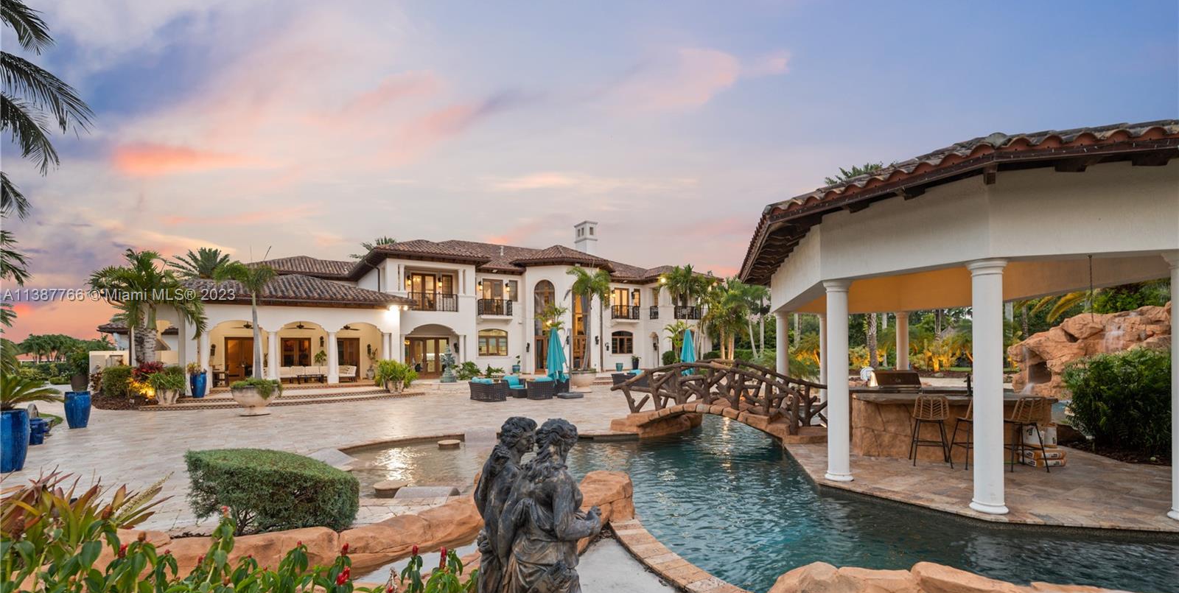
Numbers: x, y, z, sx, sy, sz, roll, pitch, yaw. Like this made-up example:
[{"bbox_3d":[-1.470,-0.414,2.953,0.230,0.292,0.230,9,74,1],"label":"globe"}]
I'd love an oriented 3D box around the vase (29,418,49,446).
[{"bbox_3d":[-11.245,2.760,10.000,0.300,0.500,0.300,0,-4,0],"label":"vase"}]

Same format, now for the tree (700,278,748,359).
[{"bbox_3d":[9.901,1.926,36.000,3.400,6.500,3.300,0,-4,0],"label":"tree"}]

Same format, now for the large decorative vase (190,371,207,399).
[{"bbox_3d":[-14.088,3.200,17.700,0.500,0.920,0.500,0,-4,0],"label":"large decorative vase"}]

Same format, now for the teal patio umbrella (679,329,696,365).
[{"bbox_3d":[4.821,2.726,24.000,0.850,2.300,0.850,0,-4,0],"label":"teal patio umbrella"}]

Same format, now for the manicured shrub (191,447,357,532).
[{"bbox_3d":[-3.224,1.945,4.900,1.950,0.660,0.750,-2,-4,19],"label":"manicured shrub"}]

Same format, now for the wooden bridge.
[{"bbox_3d":[2.815,2.169,10.750,4.500,1.580,1.600,-2,-4,24],"label":"wooden bridge"}]

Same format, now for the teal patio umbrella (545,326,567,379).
[{"bbox_3d":[-1.372,2.382,20.300,0.900,2.300,0.850,0,-4,0],"label":"teal patio umbrella"}]

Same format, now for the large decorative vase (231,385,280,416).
[{"bbox_3d":[-10.153,3.175,14.900,1.220,0.880,1.220,0,-4,0],"label":"large decorative vase"}]

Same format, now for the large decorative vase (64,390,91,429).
[{"bbox_3d":[-12.931,2.858,12.400,0.500,0.900,0.500,0,-4,0],"label":"large decorative vase"}]

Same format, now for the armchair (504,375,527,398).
[{"bbox_3d":[-3.079,3.771,20.500,0.900,0.880,0.920,1,-4,-23],"label":"armchair"}]

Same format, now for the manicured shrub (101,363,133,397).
[{"bbox_3d":[-19.530,3.506,20.300,1.150,1.340,1.150,0,-4,0],"label":"manicured shrub"}]

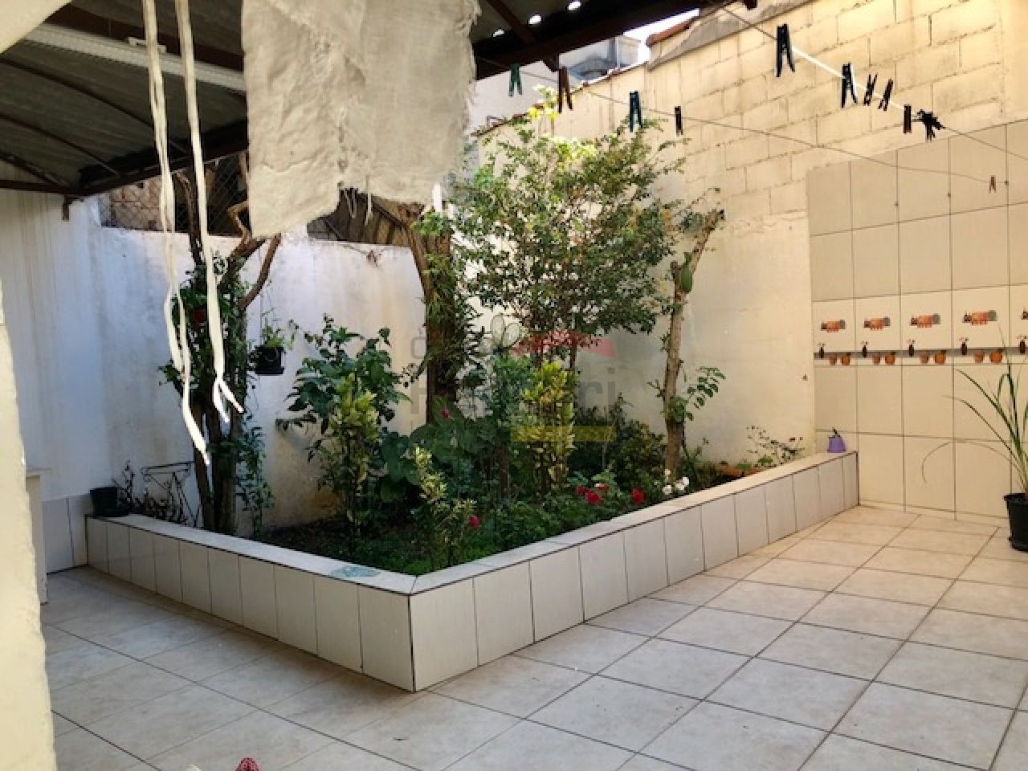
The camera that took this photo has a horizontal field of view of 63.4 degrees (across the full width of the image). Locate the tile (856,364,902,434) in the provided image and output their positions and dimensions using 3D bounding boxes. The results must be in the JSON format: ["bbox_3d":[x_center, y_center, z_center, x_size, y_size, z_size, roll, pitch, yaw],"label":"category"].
[{"bbox_3d":[2.437,0.097,5.542,0.015,0.456,0.323,-6,5,-36],"label":"tile"}]

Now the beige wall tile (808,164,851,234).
[{"bbox_3d":[2.162,-1.283,5.712,0.015,0.456,0.323,-6,5,-36],"label":"beige wall tile"}]

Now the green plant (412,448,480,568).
[{"bbox_3d":[-0.319,0.601,3.950,0.320,0.640,0.320,-3,4,0],"label":"green plant"}]

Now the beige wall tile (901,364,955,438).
[{"bbox_3d":[2.630,0.103,5.279,0.015,0.456,0.323,-6,5,-36],"label":"beige wall tile"}]

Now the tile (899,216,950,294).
[{"bbox_3d":[2.599,-0.821,5.260,0.012,0.462,0.320,-5,3,-37],"label":"tile"}]

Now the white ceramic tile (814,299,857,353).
[{"bbox_3d":[2.229,-0.400,5.798,0.012,0.395,0.320,-5,3,-37],"label":"white ceramic tile"}]

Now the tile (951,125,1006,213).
[{"bbox_3d":[2.740,-1.265,4.925,0.015,0.456,0.323,-6,5,-36],"label":"tile"}]

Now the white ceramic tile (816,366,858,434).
[{"bbox_3d":[2.251,0.095,5.821,0.012,0.462,0.320,-5,3,-37],"label":"white ceramic tile"}]

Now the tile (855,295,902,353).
[{"bbox_3d":[2.424,-0.397,5.539,0.012,0.395,0.320,-5,3,-37],"label":"tile"}]

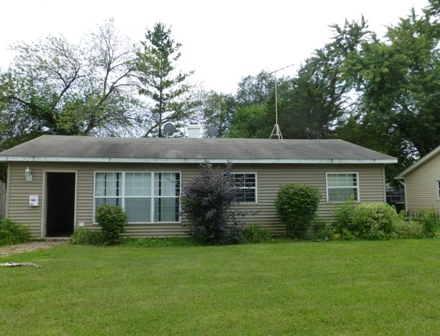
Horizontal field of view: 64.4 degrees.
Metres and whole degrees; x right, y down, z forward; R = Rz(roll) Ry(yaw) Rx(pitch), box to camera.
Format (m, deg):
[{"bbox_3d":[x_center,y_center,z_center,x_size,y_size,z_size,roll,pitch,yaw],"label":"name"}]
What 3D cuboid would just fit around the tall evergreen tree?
[{"bbox_3d":[-4.365,-4.225,28.389,5.229,15.634,5.229,0,-4,-6],"label":"tall evergreen tree"}]

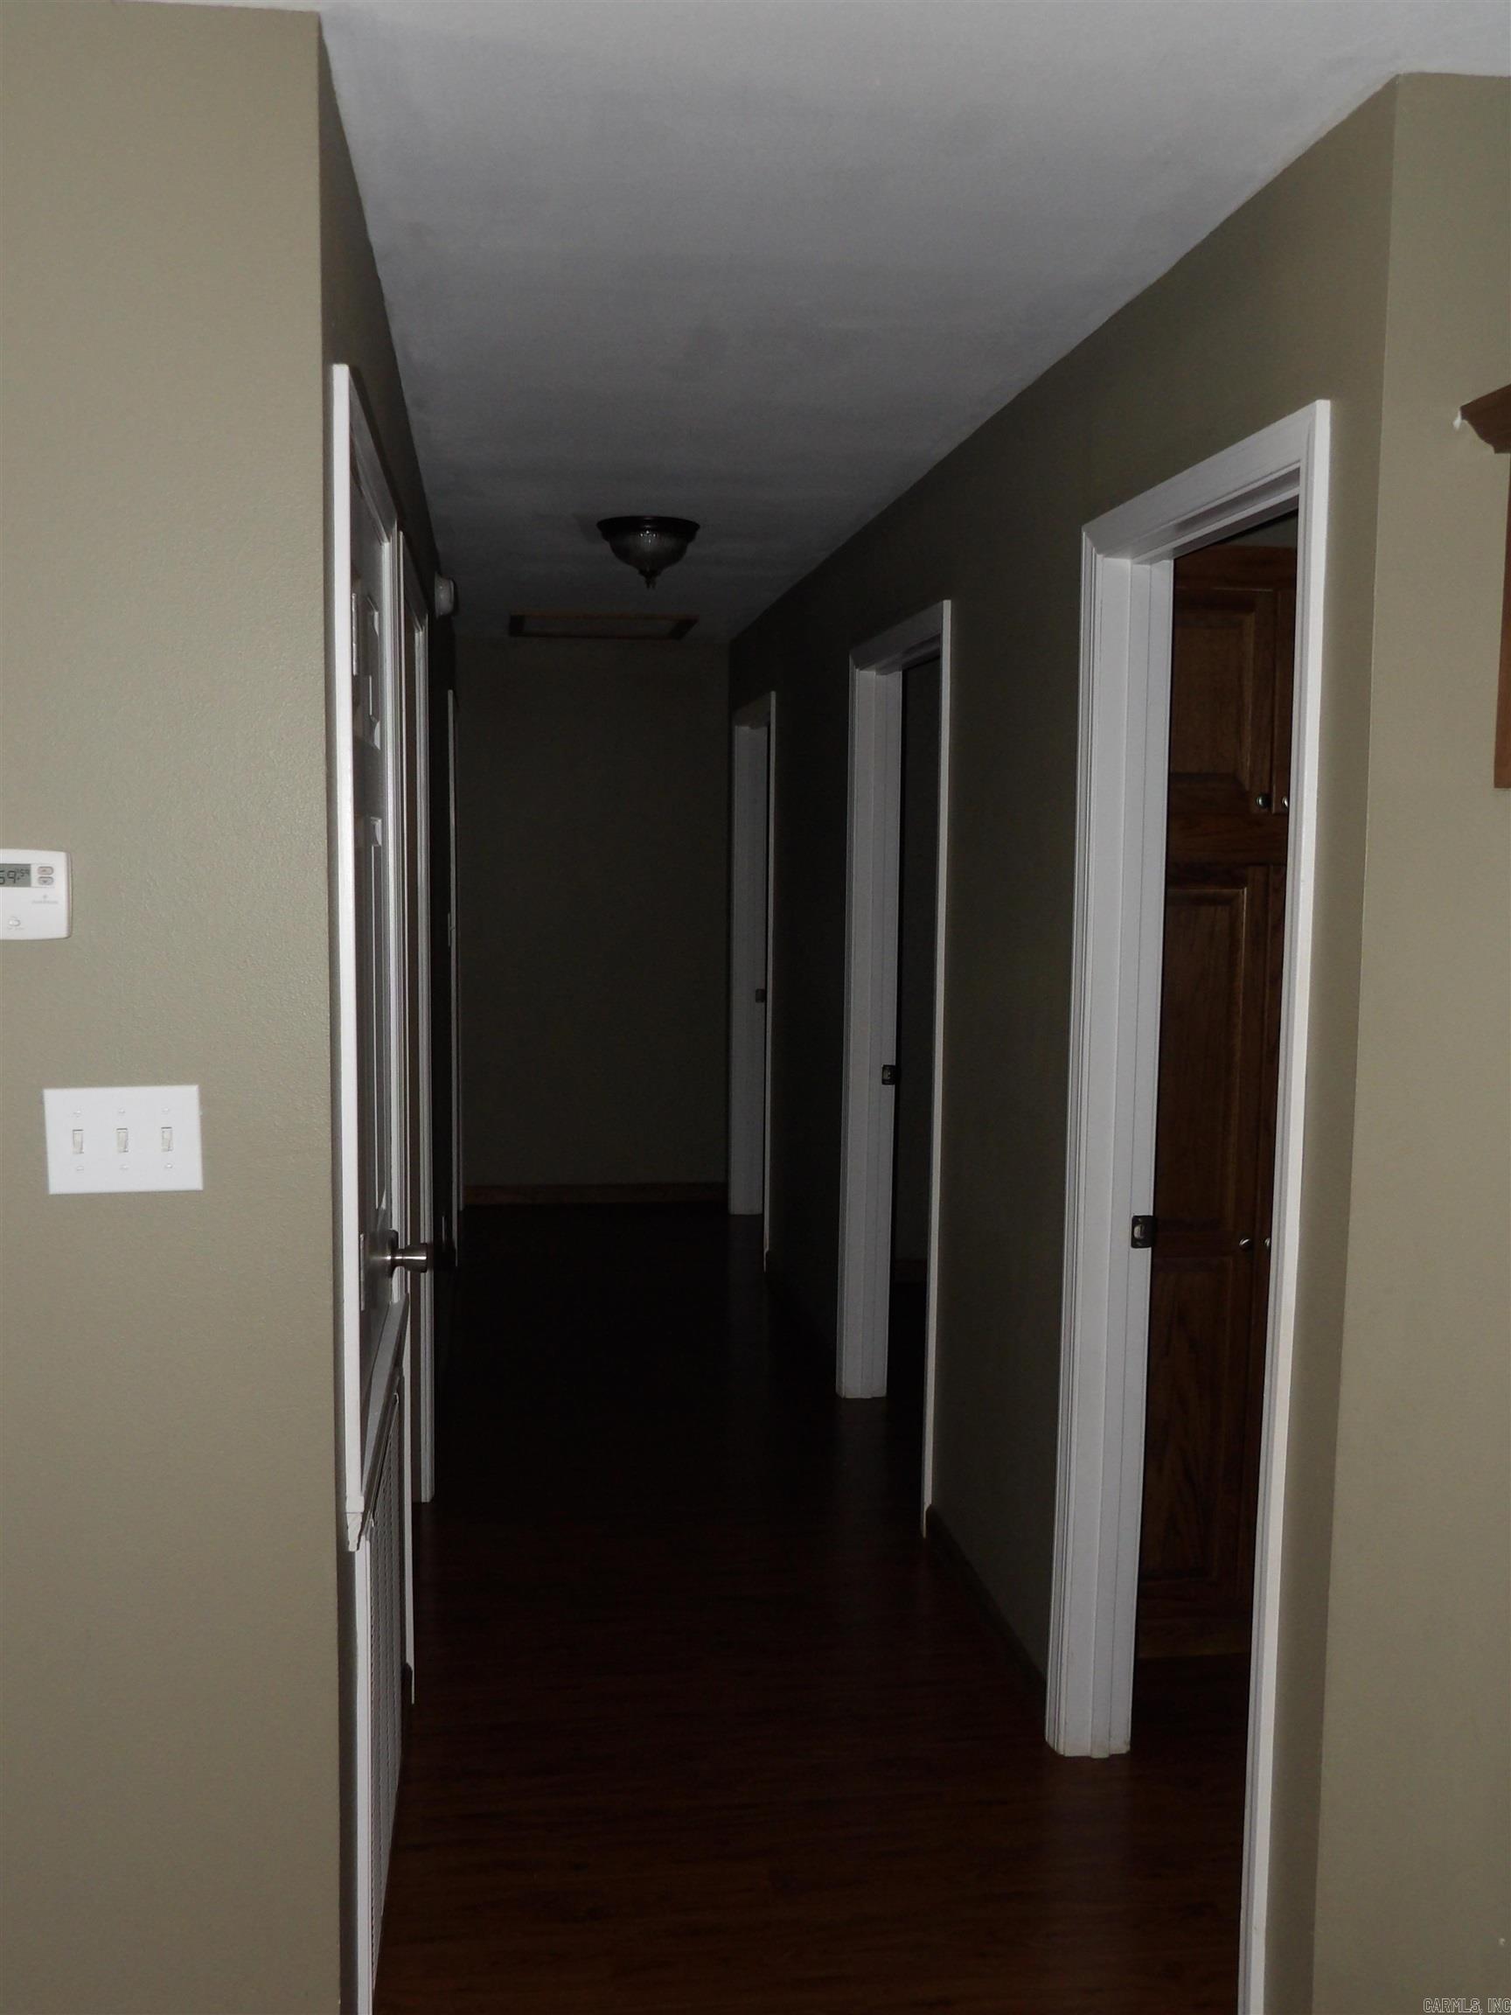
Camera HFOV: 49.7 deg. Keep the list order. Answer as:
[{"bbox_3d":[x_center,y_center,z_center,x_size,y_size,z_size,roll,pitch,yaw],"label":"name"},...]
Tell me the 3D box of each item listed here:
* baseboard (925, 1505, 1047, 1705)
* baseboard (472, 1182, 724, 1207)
[{"bbox_3d":[0.467,1.236,3.354,0.014,0.083,0.867,0,6,-9],"label":"baseboard"},{"bbox_3d":[-0.701,0.828,7.187,1.168,0.083,0.014,0,6,-9],"label":"baseboard"}]

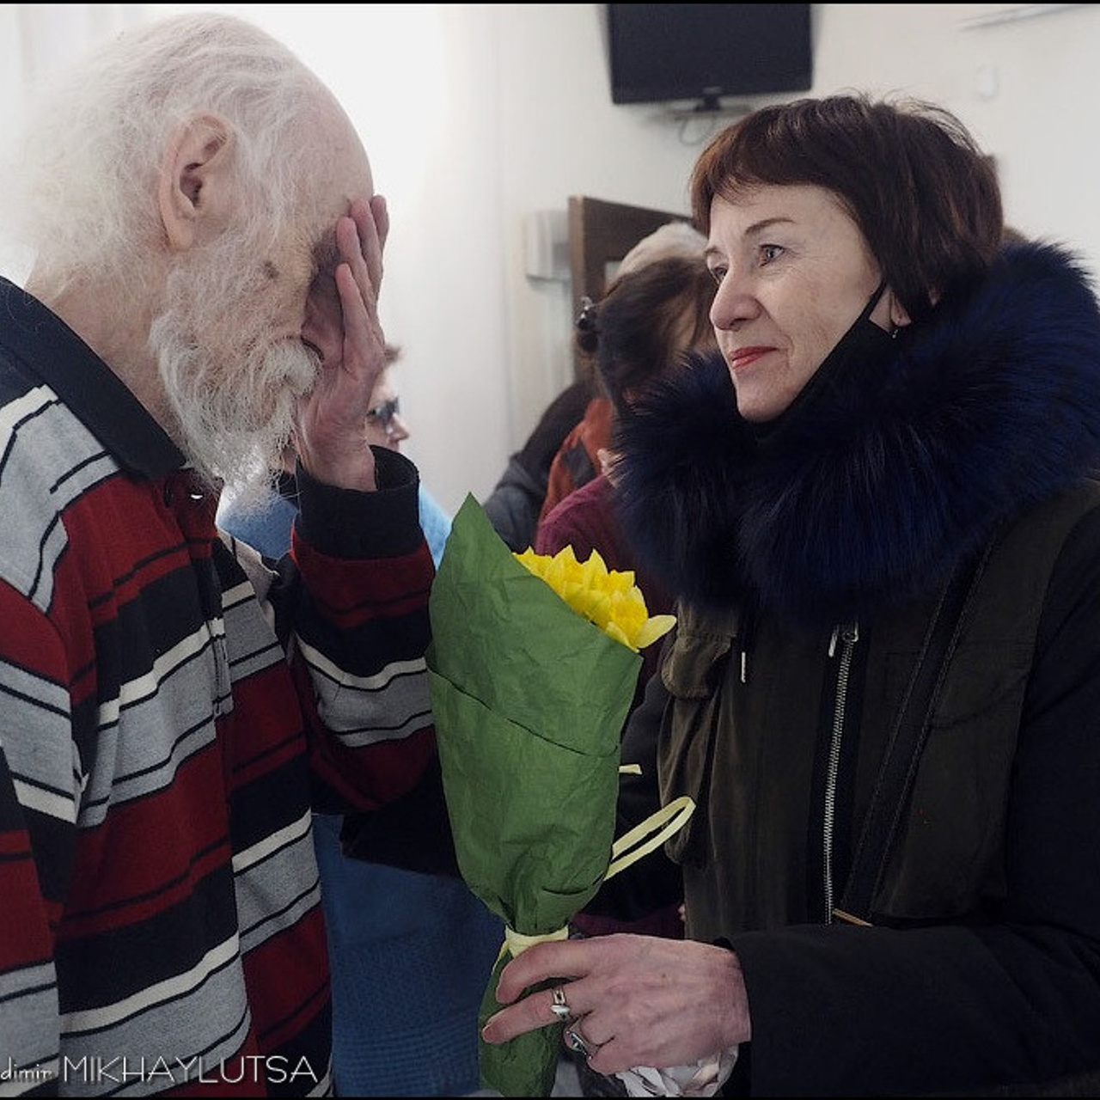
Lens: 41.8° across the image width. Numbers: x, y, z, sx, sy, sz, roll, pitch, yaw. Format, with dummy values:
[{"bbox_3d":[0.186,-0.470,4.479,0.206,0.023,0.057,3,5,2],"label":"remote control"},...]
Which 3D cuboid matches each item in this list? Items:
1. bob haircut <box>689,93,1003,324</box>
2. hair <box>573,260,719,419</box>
[{"bbox_3d":[0.222,-0.246,1.075,0.235,0.195,0.200,-4,1,-33],"label":"bob haircut"},{"bbox_3d":[0.146,-0.252,1.720,0.230,0.205,0.180,3,2,-12],"label":"hair"}]

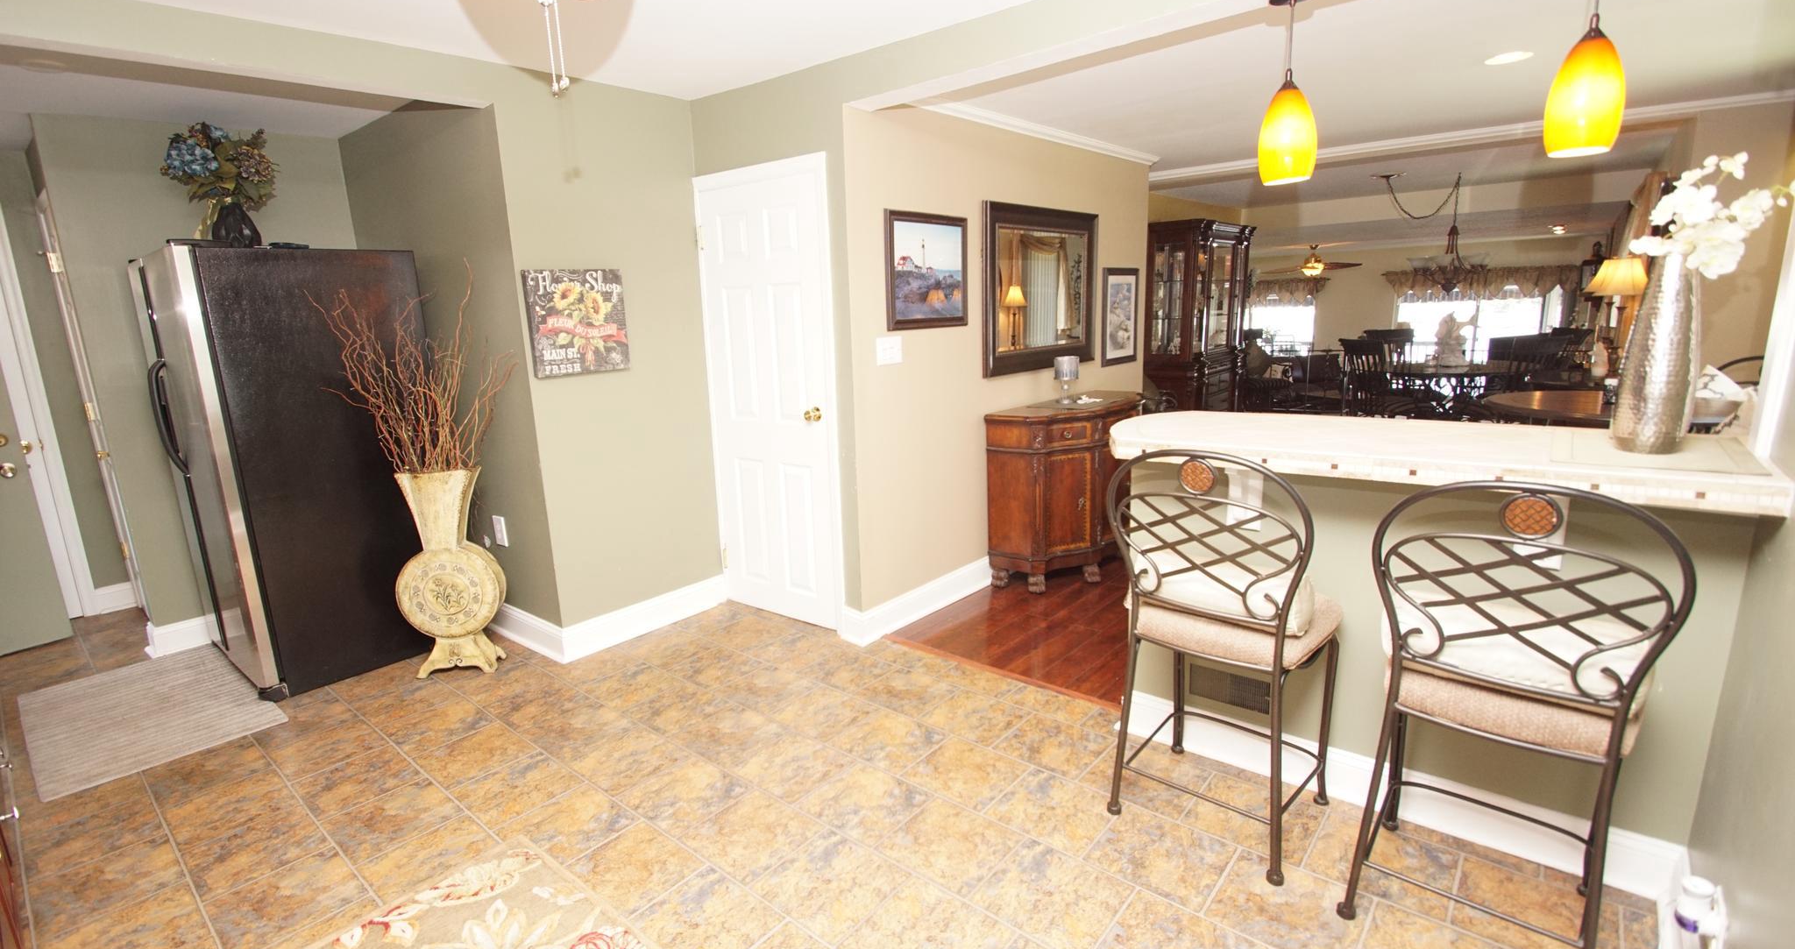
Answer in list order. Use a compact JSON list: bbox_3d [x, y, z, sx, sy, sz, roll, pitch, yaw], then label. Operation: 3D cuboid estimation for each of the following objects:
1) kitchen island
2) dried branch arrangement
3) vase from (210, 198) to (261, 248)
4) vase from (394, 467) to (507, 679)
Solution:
[{"bbox_3d":[1.478,0.402,2.348,1.460,1.060,0.730,7,15,34],"label":"kitchen island"},{"bbox_3d":[-1.913,-0.417,2.989,0.570,0.850,0.450,-3,12,-6],"label":"dried branch arrangement"},{"bbox_3d":[-2.584,-0.969,2.919,0.160,0.210,0.160,8,16,37],"label":"vase"},{"bbox_3d":[-1.891,0.413,3.163,0.405,0.870,0.165,-3,12,-6],"label":"vase"}]

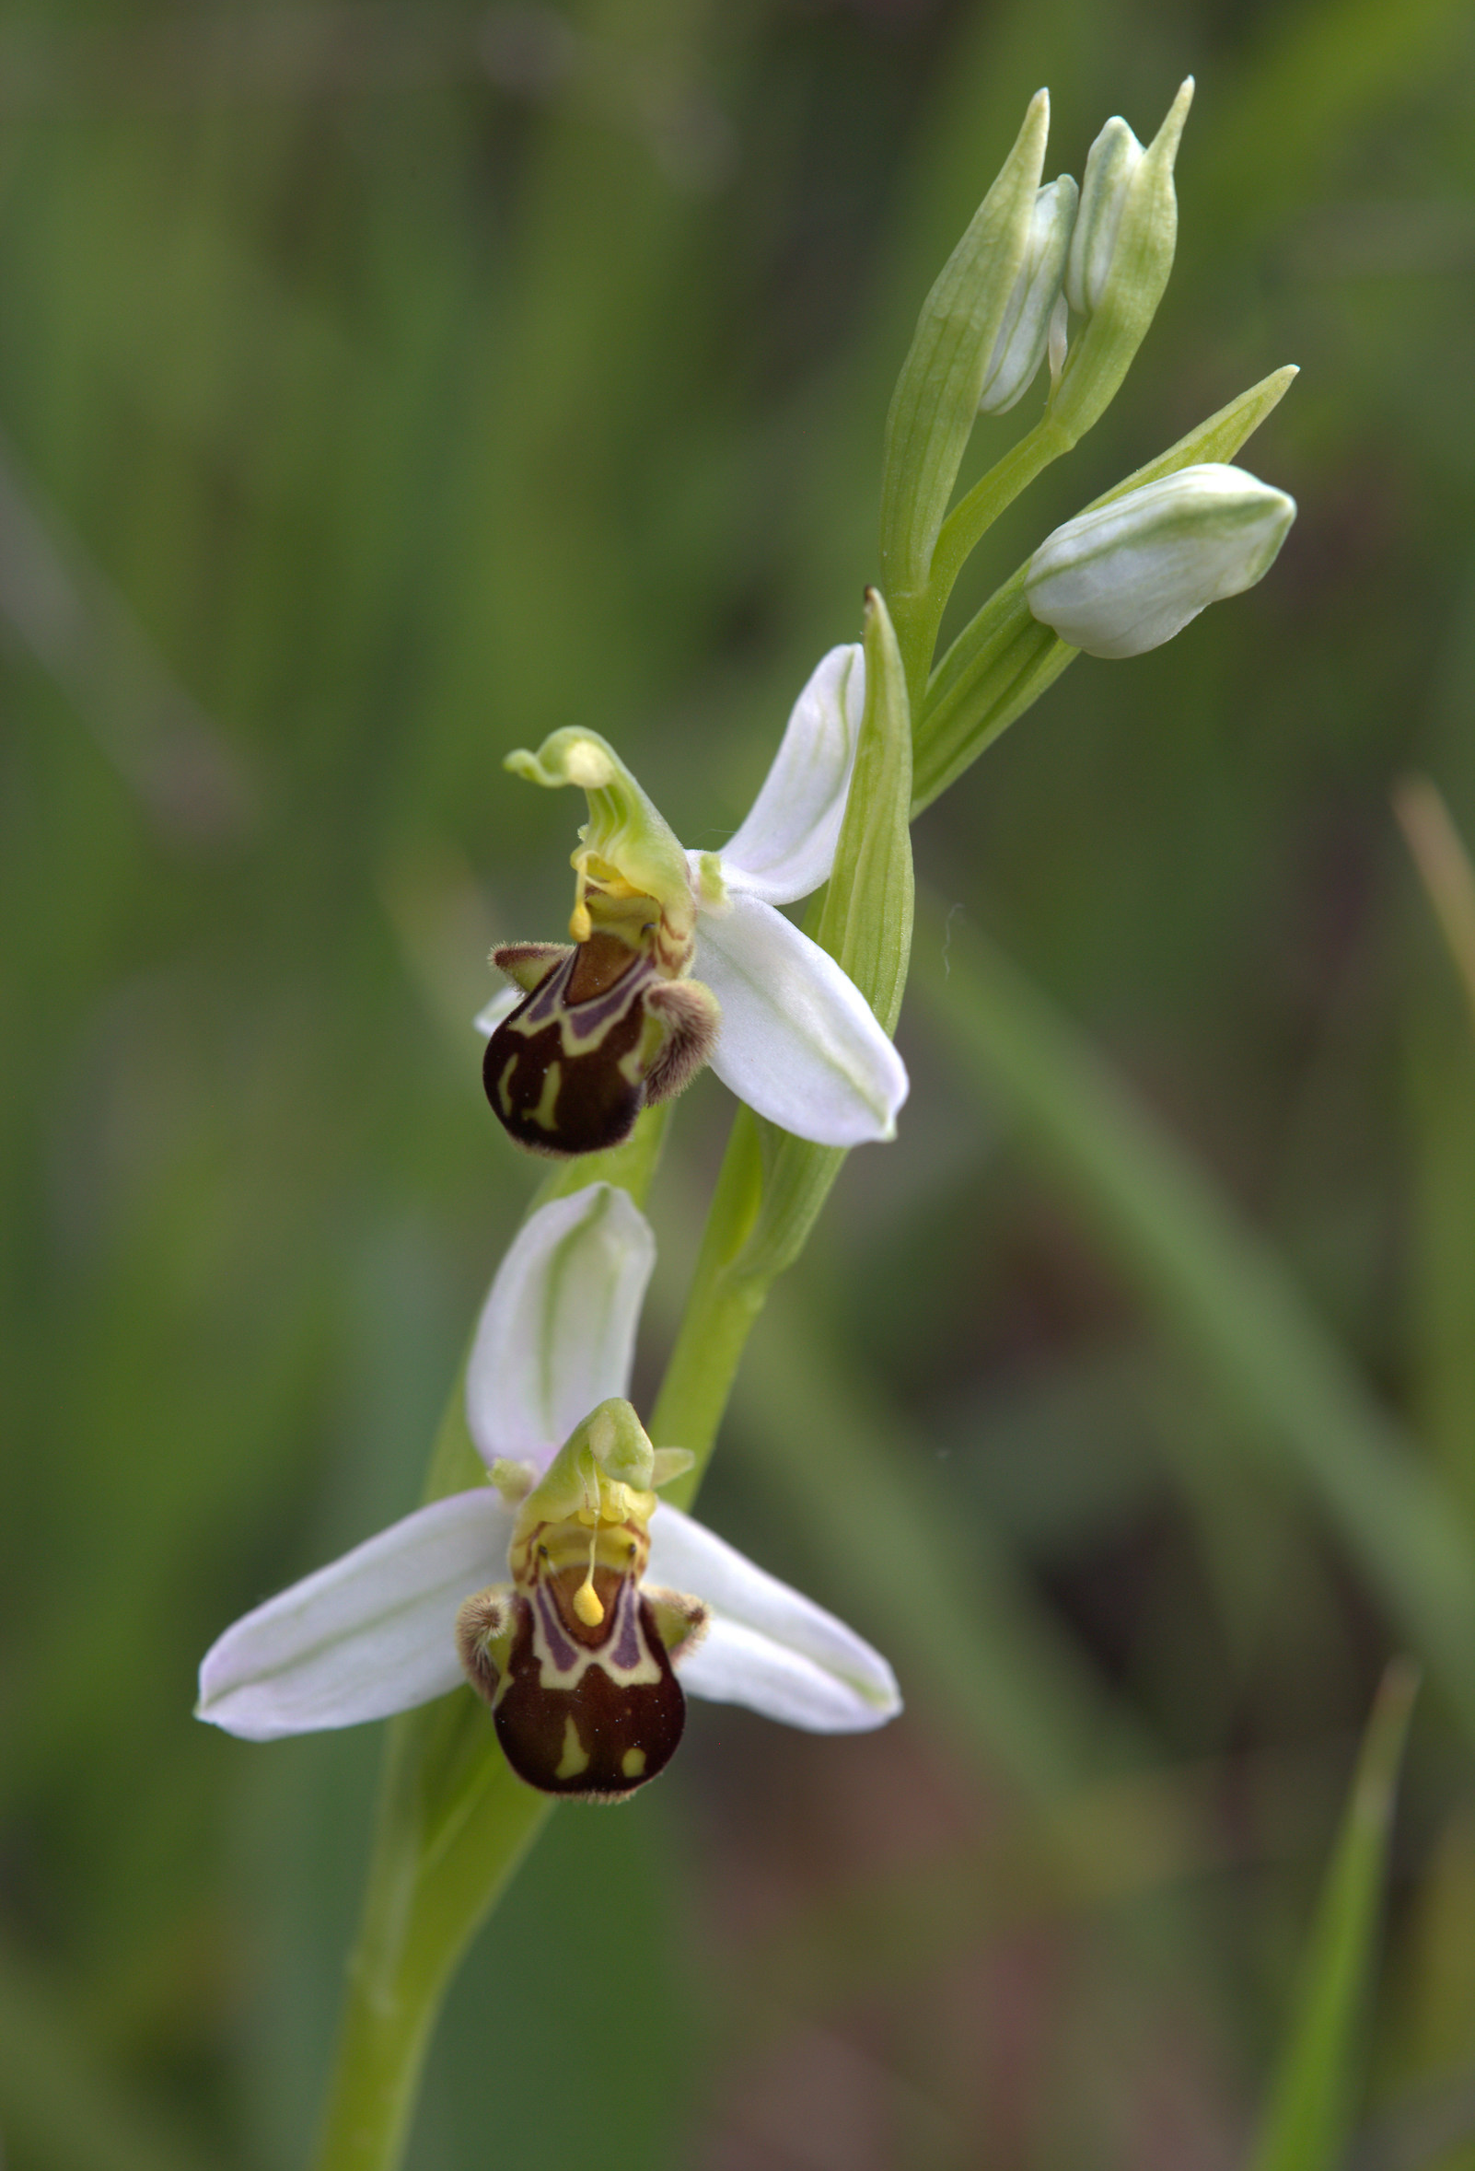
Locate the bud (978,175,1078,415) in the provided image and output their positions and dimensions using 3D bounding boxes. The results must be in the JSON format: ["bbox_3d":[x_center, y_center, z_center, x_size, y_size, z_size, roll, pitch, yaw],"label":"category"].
[{"bbox_3d":[0.012,-0.032,0.428,0.003,0.009,0.004,13,3,0],"label":"bud"}]

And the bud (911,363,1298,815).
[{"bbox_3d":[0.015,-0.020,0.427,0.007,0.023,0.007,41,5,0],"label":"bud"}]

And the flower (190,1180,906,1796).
[{"bbox_3d":[-0.007,0.016,0.420,0.027,0.024,0.013,3,7,-7],"label":"flower"}]

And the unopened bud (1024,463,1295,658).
[{"bbox_3d":[0.017,-0.021,0.425,0.011,0.006,0.006,-20,0,6],"label":"unopened bud"}]

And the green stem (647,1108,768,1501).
[{"bbox_3d":[-0.001,0.009,0.428,0.003,0.016,0.003,15,3,0],"label":"green stem"}]

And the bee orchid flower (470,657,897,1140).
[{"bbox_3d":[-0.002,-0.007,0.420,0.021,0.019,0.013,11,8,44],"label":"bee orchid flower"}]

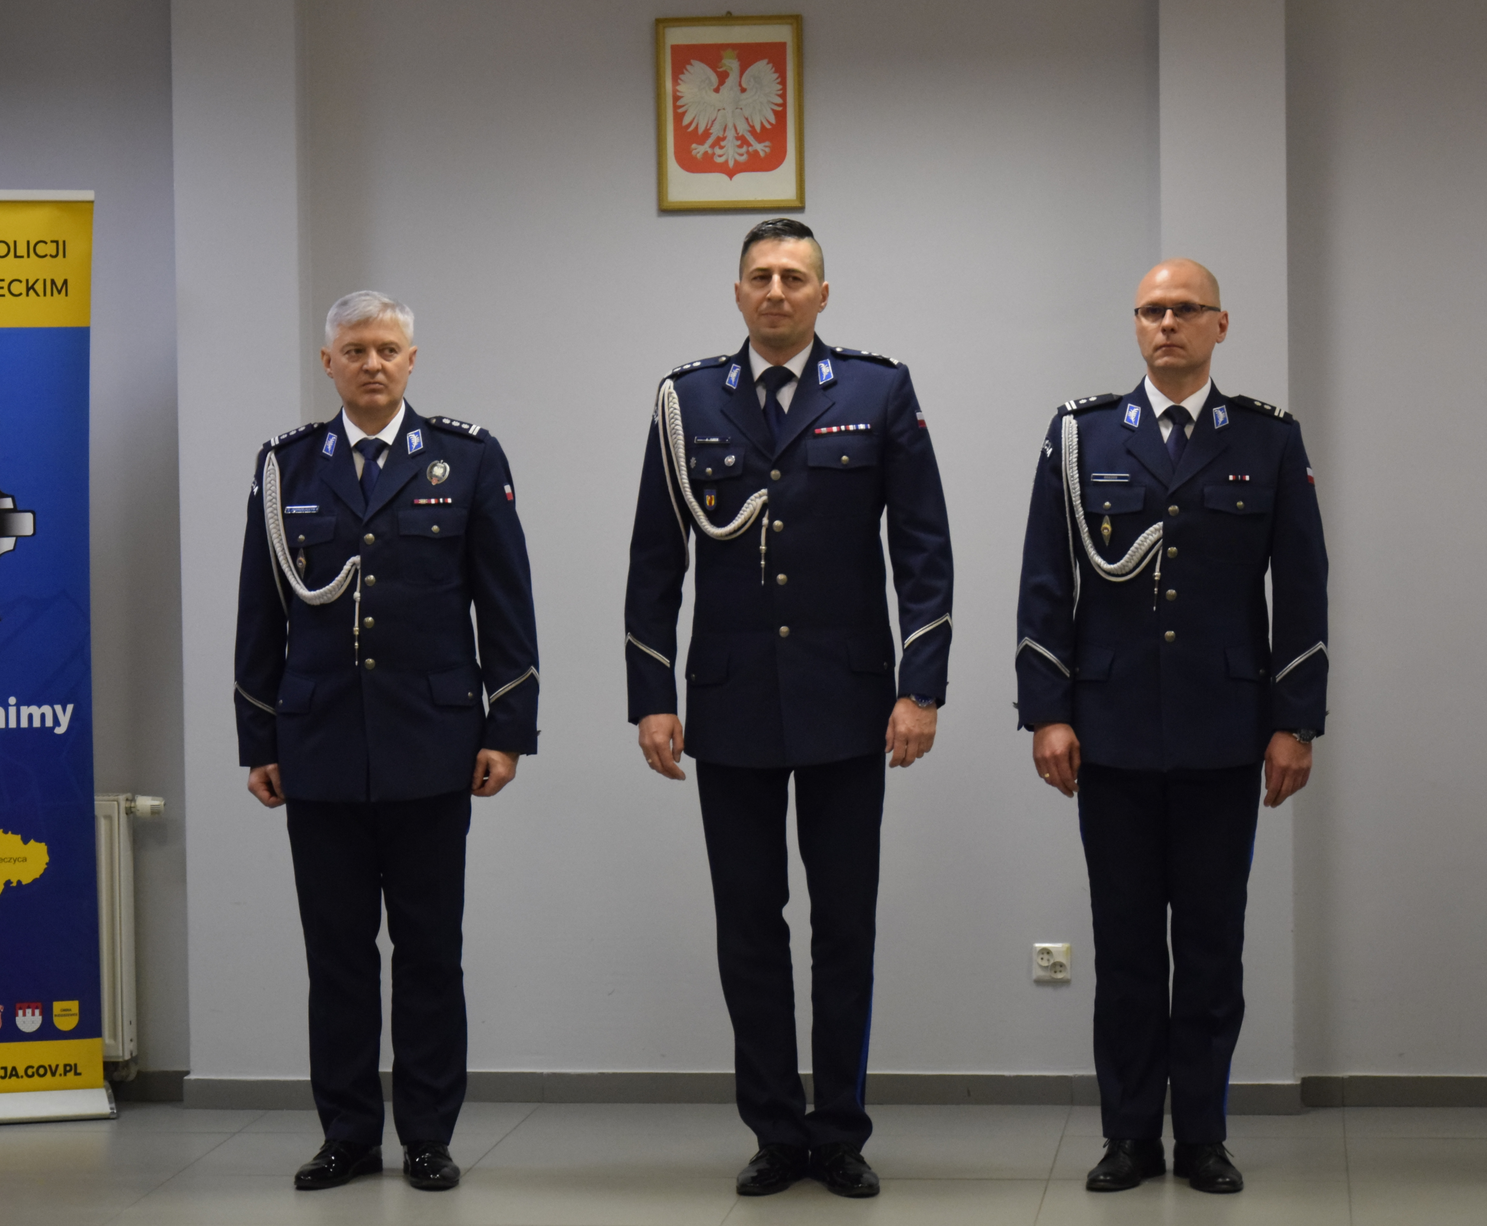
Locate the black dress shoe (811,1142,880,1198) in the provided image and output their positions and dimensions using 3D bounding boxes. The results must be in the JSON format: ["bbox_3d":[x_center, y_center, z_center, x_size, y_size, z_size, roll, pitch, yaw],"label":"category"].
[{"bbox_3d":[0.205,1.096,9.532,0.107,0.110,0.300,-1,2,-13],"label":"black dress shoe"}]

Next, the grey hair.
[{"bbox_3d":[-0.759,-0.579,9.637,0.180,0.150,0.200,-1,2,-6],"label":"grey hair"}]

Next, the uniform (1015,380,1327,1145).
[{"bbox_3d":[0.858,0.304,9.524,0.620,1.549,0.330,0,2,8],"label":"uniform"}]

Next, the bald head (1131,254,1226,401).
[{"bbox_3d":[0.869,-0.564,9.438,0.175,0.285,0.230,0,2,18],"label":"bald head"}]

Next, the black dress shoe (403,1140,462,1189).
[{"bbox_3d":[-0.640,1.101,9.686,0.107,0.110,0.300,-1,2,-11],"label":"black dress shoe"}]

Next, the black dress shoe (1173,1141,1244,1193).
[{"bbox_3d":[0.932,1.087,9.531,0.107,0.110,0.300,-1,2,-11],"label":"black dress shoe"}]

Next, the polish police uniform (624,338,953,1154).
[{"bbox_3d":[0.091,0.273,9.542,0.650,1.651,0.330,0,2,8],"label":"polish police uniform"}]

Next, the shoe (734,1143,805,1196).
[{"bbox_3d":[0.060,1.097,9.563,0.107,0.110,0.300,0,2,18],"label":"shoe"}]

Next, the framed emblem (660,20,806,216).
[{"bbox_3d":[-0.027,-1.115,10.609,0.328,0.428,0.025,0,2,7],"label":"framed emblem"}]

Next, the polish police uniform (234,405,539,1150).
[{"bbox_3d":[-0.725,0.338,9.670,0.610,1.526,0.330,0,2,9],"label":"polish police uniform"}]

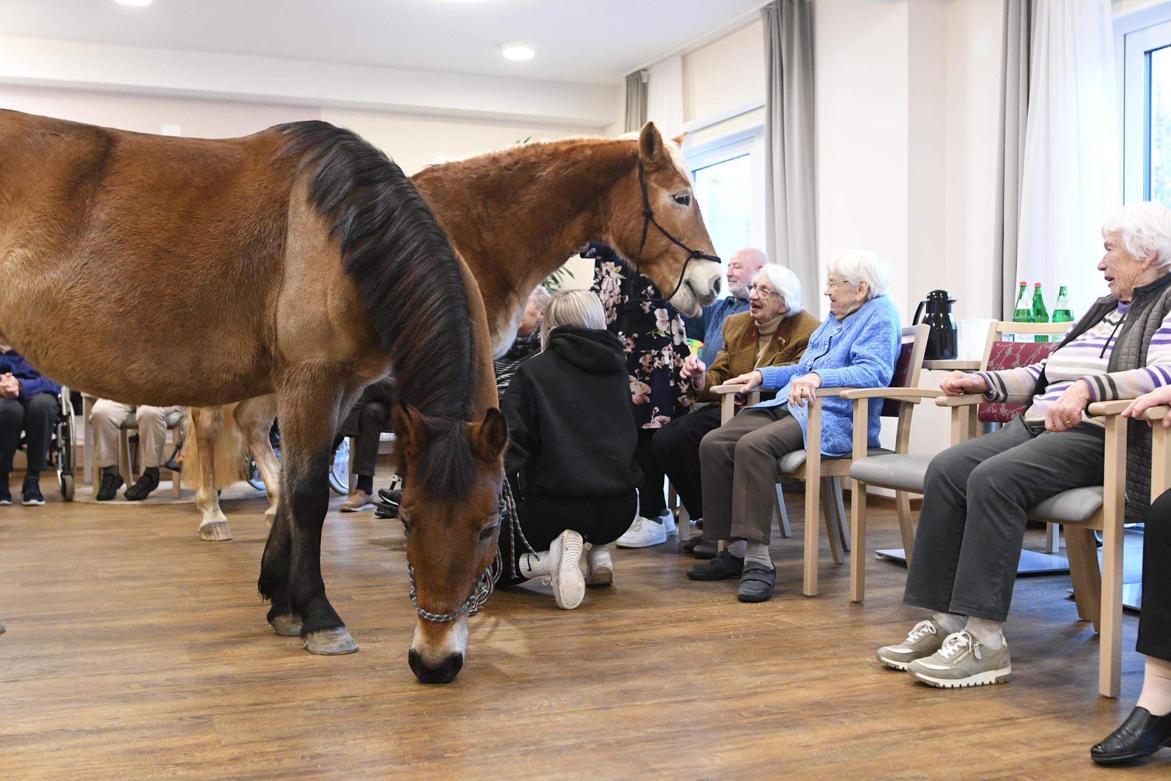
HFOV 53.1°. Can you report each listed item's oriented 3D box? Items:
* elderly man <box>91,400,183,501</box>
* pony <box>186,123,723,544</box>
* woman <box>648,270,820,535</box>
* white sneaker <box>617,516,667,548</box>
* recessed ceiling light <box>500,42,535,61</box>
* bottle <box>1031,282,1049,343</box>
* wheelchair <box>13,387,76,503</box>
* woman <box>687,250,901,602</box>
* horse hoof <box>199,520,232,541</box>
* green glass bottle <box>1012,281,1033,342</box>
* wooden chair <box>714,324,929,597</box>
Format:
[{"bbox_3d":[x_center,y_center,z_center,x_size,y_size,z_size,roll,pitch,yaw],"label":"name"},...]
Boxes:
[{"bbox_3d":[-2.400,0.134,6.468,0.520,0.860,0.560,0,2,-5],"label":"elderly man"},{"bbox_3d":[-0.620,-0.179,4.627,2.360,1.610,0.580,1,2,25],"label":"pony"},{"bbox_3d":[0.597,0.058,4.609,0.680,1.135,0.530,-1,2,-36],"label":"woman"},{"bbox_3d":[0.208,0.563,4.787,0.270,0.115,0.100,-1,2,-30],"label":"white sneaker"},{"bbox_3d":[-0.423,-2.097,7.263,0.210,0.055,0.210,0,2,0],"label":"recessed ceiling light"},{"bbox_3d":[1.725,-0.258,4.474,0.082,0.300,0.082,-1,2,-22],"label":"bottle"},{"bbox_3d":[-3.080,0.107,6.387,0.640,0.920,0.920,-1,2,-22],"label":"wheelchair"},{"bbox_3d":[0.717,0.078,4.015,0.660,1.135,0.540,-1,2,-26],"label":"woman"},{"bbox_3d":[-1.538,0.578,4.862,0.140,0.080,0.120,1,2,26],"label":"horse hoof"},{"bbox_3d":[1.635,-0.255,4.374,0.082,0.300,0.082,-1,2,-22],"label":"green glass bottle"},{"bbox_3d":[0.817,0.207,4.065,0.570,0.875,0.570,-1,2,-24],"label":"wooden chair"}]

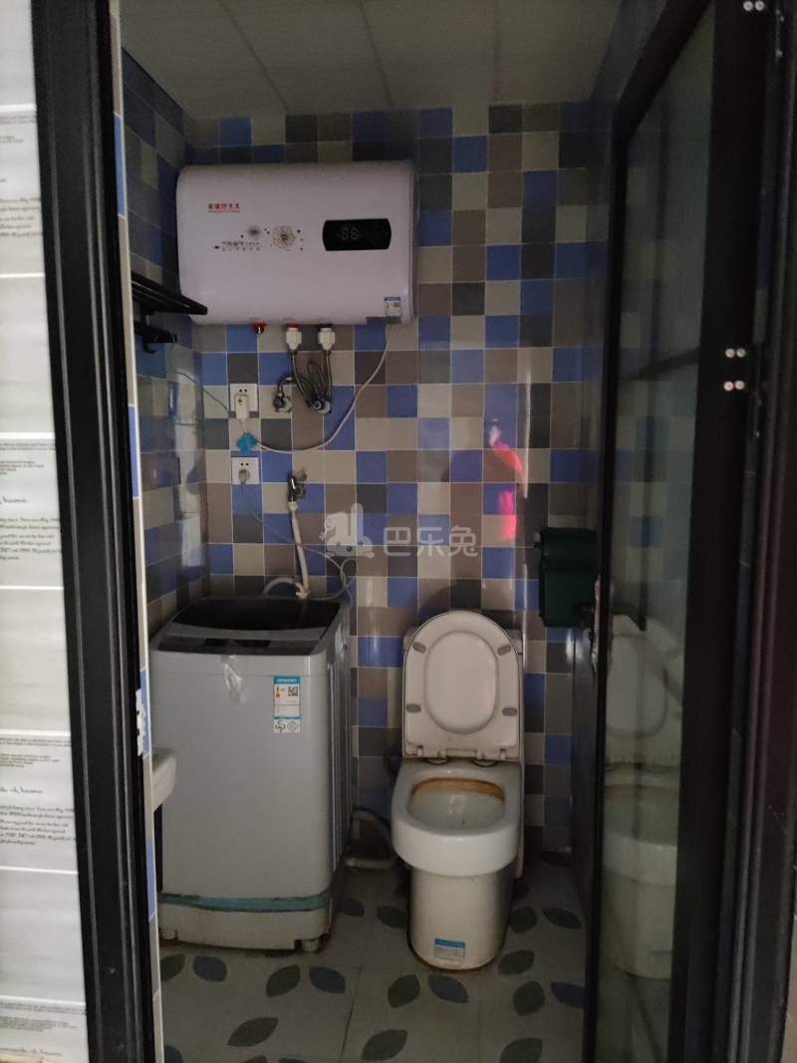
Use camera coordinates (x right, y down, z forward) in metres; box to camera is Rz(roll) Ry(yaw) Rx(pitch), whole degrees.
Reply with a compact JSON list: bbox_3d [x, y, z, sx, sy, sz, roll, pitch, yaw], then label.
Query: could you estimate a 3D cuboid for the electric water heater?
[{"bbox_3d":[-0.257,-0.775,2.180,0.601,0.392,0.348,1,9,6],"label":"electric water heater"}]

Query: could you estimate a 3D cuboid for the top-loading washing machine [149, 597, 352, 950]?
[{"bbox_3d":[-0.385,0.658,2.286,0.452,0.854,0.498,1,9,6],"label":"top-loading washing machine"}]

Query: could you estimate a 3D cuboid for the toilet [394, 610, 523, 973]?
[{"bbox_3d":[0.170,0.664,2.232,0.366,0.854,0.620,1,9,6],"label":"toilet"}]

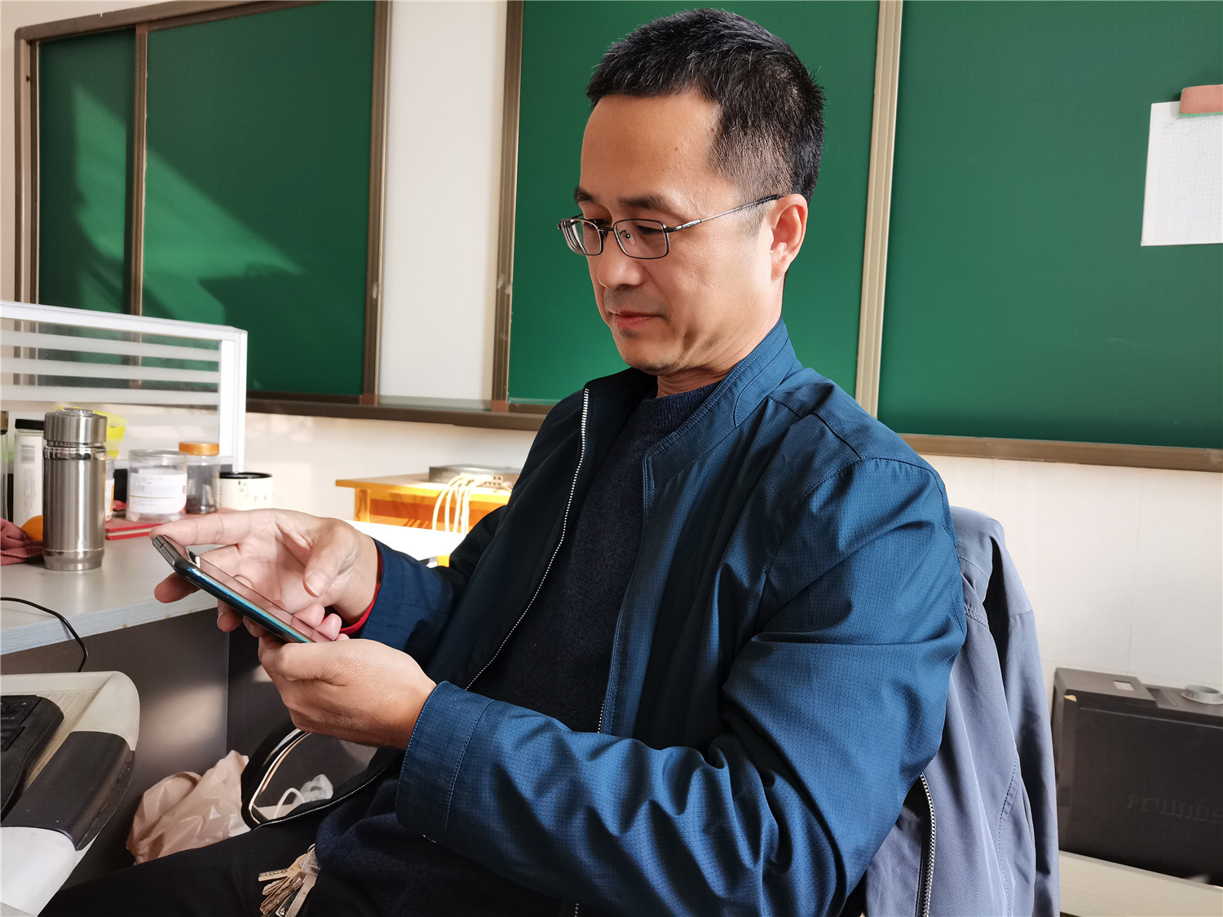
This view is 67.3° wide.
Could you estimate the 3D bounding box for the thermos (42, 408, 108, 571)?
[{"bbox_3d":[-0.702,0.039,1.204,0.071,0.206,0.071,4,4,24],"label":"thermos"}]

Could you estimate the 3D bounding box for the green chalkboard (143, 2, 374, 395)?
[{"bbox_3d":[-1.114,-0.785,2.844,0.950,1.170,0.030,4,4,24],"label":"green chalkboard"}]

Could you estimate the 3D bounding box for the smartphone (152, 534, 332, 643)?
[{"bbox_3d":[-0.231,0.106,0.624,0.158,0.009,0.074,43,-17,-32],"label":"smartphone"}]

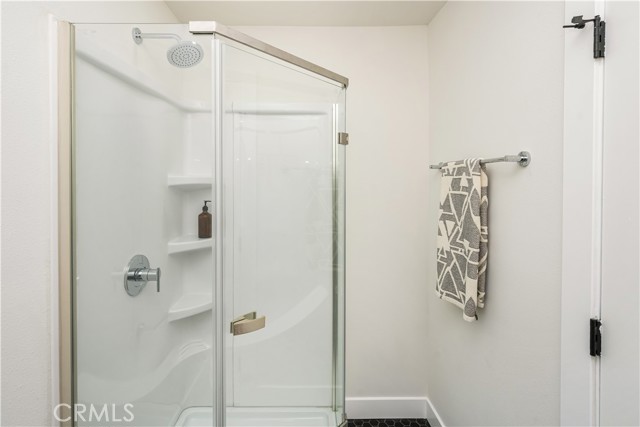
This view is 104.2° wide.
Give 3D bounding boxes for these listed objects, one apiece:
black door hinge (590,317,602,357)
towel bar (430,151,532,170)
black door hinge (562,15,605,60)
[{"bbox_3d":[0.704,0.316,0.635,0.018,0.092,0.024,0,3,-4],"label":"black door hinge"},{"bbox_3d":[0.659,-0.225,1.125,0.080,0.056,0.580,0,8,-4],"label":"towel bar"},{"bbox_3d":[0.680,-0.455,0.640,0.088,0.106,0.034,0,3,-4],"label":"black door hinge"}]

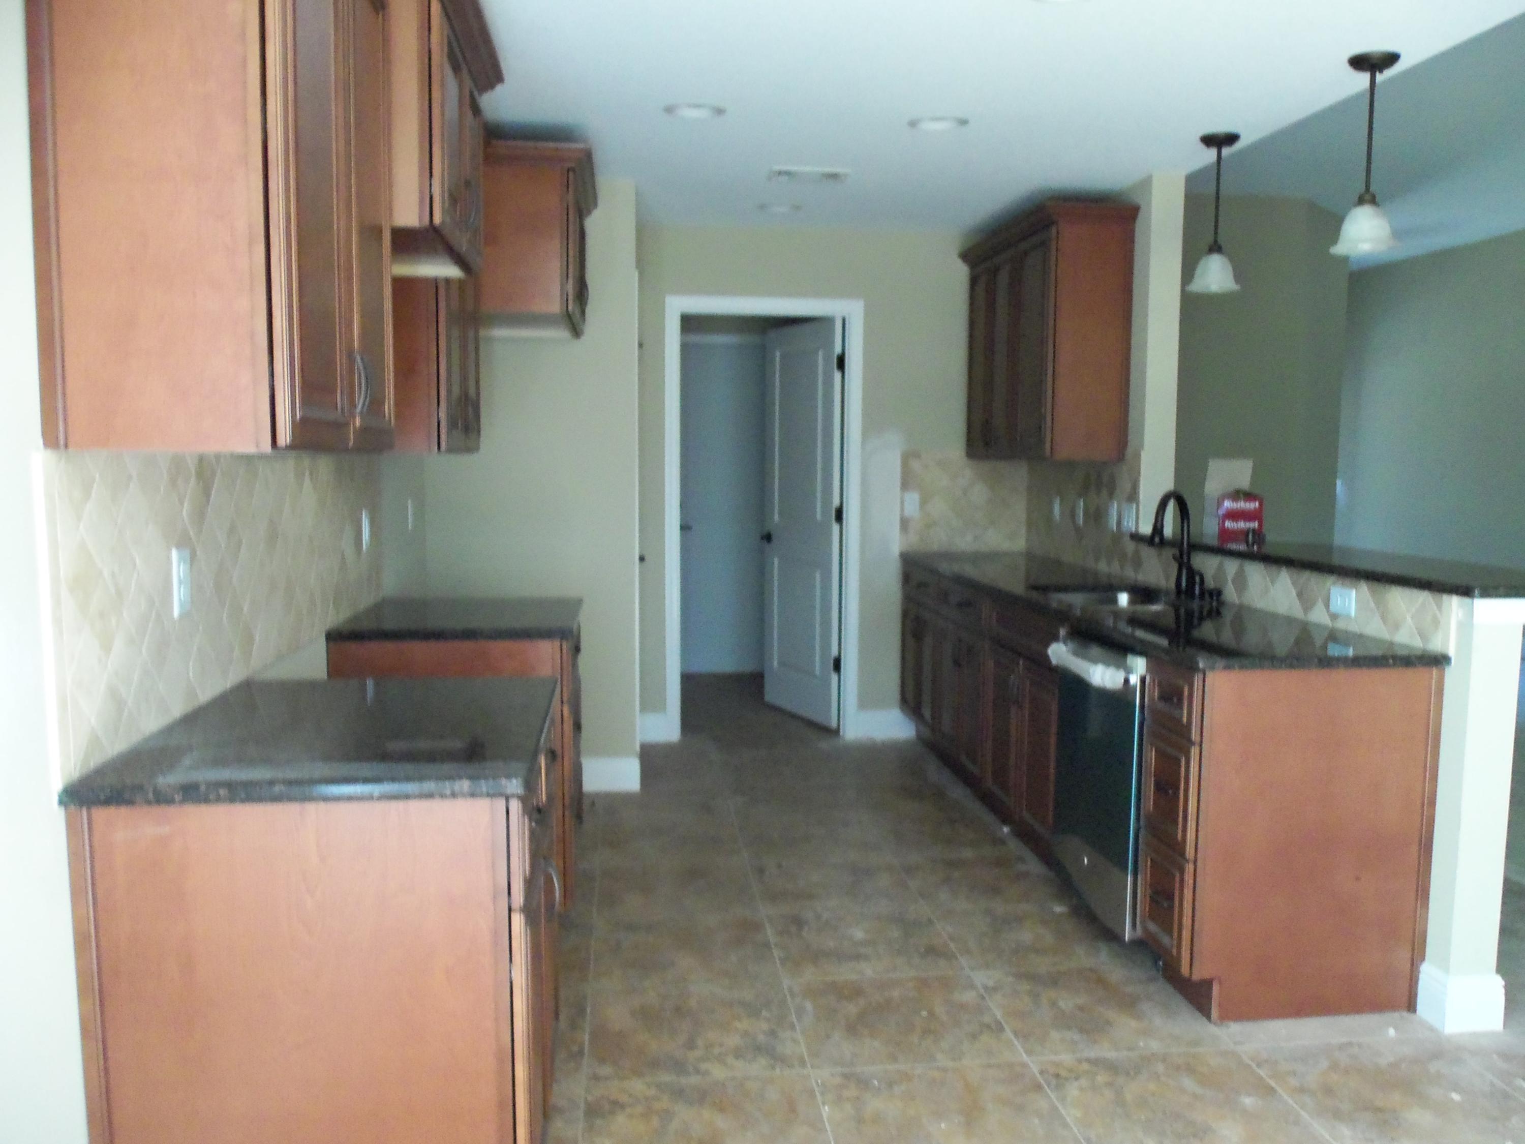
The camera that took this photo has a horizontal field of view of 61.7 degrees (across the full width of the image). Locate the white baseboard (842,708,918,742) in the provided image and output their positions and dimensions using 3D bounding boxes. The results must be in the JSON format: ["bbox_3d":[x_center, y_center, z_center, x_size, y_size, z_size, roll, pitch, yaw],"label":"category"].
[{"bbox_3d":[0.587,0.749,6.269,0.340,0.140,0.020,0,5,-6],"label":"white baseboard"}]

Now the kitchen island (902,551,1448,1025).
[{"bbox_3d":[1.160,0.508,4.675,0.636,0.918,3.251,0,5,-6],"label":"kitchen island"}]

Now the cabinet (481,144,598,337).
[{"bbox_3d":[-0.949,-1.155,4.562,0.659,0.538,0.906,0,5,-6],"label":"cabinet"}]

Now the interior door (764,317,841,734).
[{"bbox_3d":[0.200,-0.251,6.628,0.045,2.030,0.762,-2,6,-29],"label":"interior door"}]

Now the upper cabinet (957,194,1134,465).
[{"bbox_3d":[1.194,-0.982,5.548,0.360,0.983,1.256,0,5,-6],"label":"upper cabinet"}]

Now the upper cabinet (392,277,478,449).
[{"bbox_3d":[-1.028,-0.811,3.704,0.319,0.935,0.780,0,5,-6],"label":"upper cabinet"}]

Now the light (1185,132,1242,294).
[{"bbox_3d":[1.534,-1.202,4.314,0.184,0.508,0.184,0,5,-6],"label":"light"}]

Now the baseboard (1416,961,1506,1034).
[{"bbox_3d":[1.724,1.040,3.157,0.163,0.142,0.130,0,5,-6],"label":"baseboard"}]

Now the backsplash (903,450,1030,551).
[{"bbox_3d":[0.985,-0.334,6.210,0.632,0.477,0.020,0,5,-6],"label":"backsplash"}]

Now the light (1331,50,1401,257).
[{"bbox_3d":[1.638,-1.123,3.449,0.184,0.508,0.184,0,5,-6],"label":"light"}]

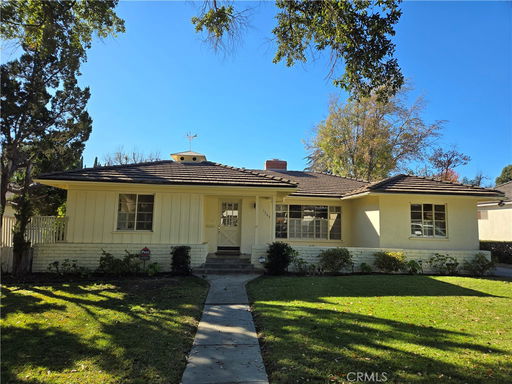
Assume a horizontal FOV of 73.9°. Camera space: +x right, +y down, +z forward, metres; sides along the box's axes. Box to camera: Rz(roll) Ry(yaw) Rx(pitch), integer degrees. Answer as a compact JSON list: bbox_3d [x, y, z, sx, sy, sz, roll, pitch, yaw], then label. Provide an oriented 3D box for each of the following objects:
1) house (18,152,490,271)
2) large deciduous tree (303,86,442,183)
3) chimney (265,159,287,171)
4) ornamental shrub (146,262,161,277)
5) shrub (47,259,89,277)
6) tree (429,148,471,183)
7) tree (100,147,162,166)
[{"bbox_3d":[0.607,0.873,16.621,15.600,4.700,11.500,2,-5,-5],"label":"house"},{"bbox_3d":[9.607,-2.075,27.402,10.500,12.950,10.000,2,-5,-5],"label":"large deciduous tree"},{"bbox_3d":[1.073,-1.423,17.800,1.100,0.800,0.750,2,-5,-5],"label":"chimney"},{"bbox_3d":[-3.223,2.441,10.750,0.440,0.410,0.420,2,-5,-5],"label":"ornamental shrub"},{"bbox_3d":[-5.647,2.278,10.300,1.270,0.510,0.750,2,-5,-5],"label":"shrub"},{"bbox_3d":[17.008,0.374,29.593,3.800,8.810,3.700,2,-5,-5],"label":"tree"},{"bbox_3d":[-13.282,-0.096,35.562,6.800,9.480,6.800,2,-5,-5],"label":"tree"}]

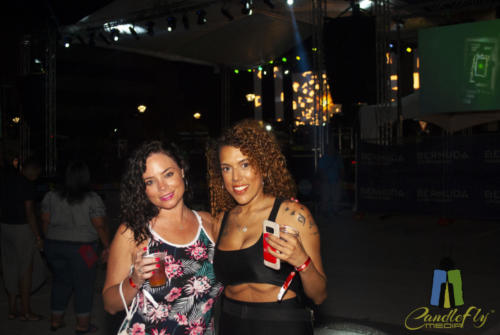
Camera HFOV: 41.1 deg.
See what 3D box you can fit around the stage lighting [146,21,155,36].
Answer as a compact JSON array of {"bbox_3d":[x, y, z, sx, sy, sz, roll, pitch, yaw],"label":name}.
[{"bbox_3d":[-3.062,-4.278,20.544,0.280,0.420,0.320,0,34,-8],"label":"stage lighting"}]

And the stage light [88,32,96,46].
[{"bbox_3d":[-6.252,-5.069,26.500,0.330,0.550,0.360,0,1,9],"label":"stage light"}]

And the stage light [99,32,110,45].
[{"bbox_3d":[-4.947,-4.376,22.700,0.220,0.230,0.470,1,-25,32],"label":"stage light"}]

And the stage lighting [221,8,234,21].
[{"bbox_3d":[-0.620,-4.216,18.398,0.420,0.280,0.270,42,-17,-22],"label":"stage lighting"}]

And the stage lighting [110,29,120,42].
[{"bbox_3d":[-4.371,-4.290,21.695,0.300,0.380,0.380,0,27,-6],"label":"stage lighting"}]

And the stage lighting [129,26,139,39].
[{"bbox_3d":[-3.680,-4.264,21.088,0.280,0.420,0.270,-47,25,-23],"label":"stage lighting"}]

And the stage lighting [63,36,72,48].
[{"bbox_3d":[-6.424,-4.400,23.500,0.300,0.380,0.380,0,27,-10],"label":"stage lighting"}]

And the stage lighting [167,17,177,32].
[{"bbox_3d":[-2.341,-4.265,19.911,0.300,0.380,0.380,0,27,-1],"label":"stage lighting"}]

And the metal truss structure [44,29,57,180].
[{"bbox_3d":[-7.172,-2.157,24.000,0.380,5.850,0.380,2,2,43],"label":"metal truss structure"}]

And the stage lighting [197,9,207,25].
[{"bbox_3d":[-1.385,-4.313,19.071,0.300,0.380,0.380,0,27,2],"label":"stage lighting"}]

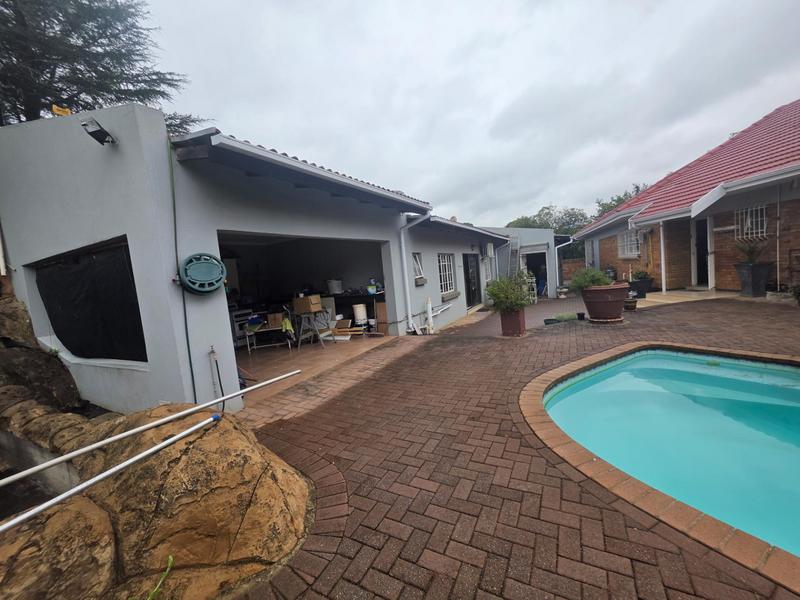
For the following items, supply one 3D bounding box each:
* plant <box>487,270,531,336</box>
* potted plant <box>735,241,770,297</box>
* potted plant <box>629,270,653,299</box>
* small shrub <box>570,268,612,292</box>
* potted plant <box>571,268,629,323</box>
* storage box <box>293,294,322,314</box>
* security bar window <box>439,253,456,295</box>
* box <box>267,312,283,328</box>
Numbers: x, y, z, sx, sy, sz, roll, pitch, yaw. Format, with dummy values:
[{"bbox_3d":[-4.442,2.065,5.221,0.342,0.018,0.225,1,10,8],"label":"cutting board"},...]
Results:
[{"bbox_3d":[2.198,0.091,6.079,0.800,1.270,0.780,-3,5,20],"label":"plant"},{"bbox_3d":[8.566,-0.759,7.310,0.520,1.320,0.520,-9,7,-40],"label":"potted plant"},{"bbox_3d":[6.870,-0.427,8.570,0.550,0.770,0.530,-1,6,39],"label":"potted plant"},{"bbox_3d":[4.248,-0.432,6.672,0.780,0.520,0.720,-2,6,33],"label":"small shrub"},{"bbox_3d":[4.390,-0.097,6.612,1.020,1.150,0.920,-2,6,33],"label":"potted plant"},{"bbox_3d":[-2.017,0.121,6.589,0.400,0.360,0.440,-4,5,13],"label":"storage box"},{"bbox_3d":[1.554,-0.888,9.859,0.120,1.240,1.330,-2,6,30],"label":"security bar window"},{"bbox_3d":[-2.838,0.477,6.835,0.310,0.340,0.300,-7,5,-15],"label":"box"}]

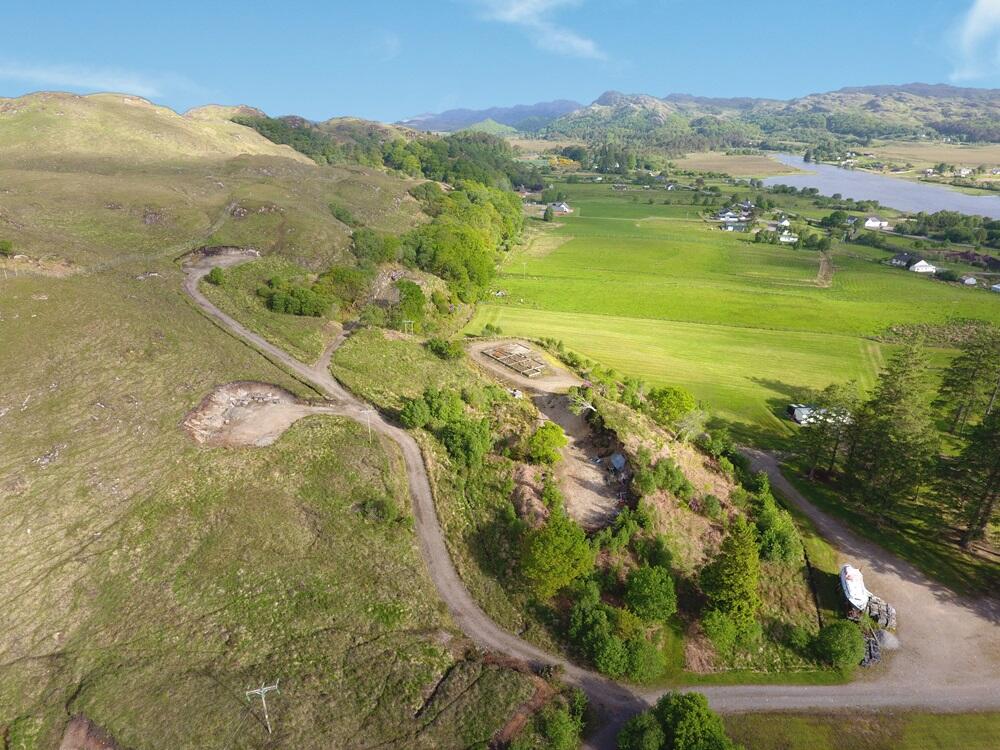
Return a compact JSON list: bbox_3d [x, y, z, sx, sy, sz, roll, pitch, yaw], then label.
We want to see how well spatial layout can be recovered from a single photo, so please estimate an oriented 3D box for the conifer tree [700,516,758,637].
[{"bbox_3d":[24.494,21.213,61.408,6.200,13.800,6.200,13,27,25],"label":"conifer tree"}]

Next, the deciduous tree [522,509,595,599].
[{"bbox_3d":[6.092,19.857,62.840,7.400,10.600,7.400,4,24,7],"label":"deciduous tree"}]

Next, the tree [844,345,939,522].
[{"bbox_3d":[56.707,8.063,84.298,11.500,26.000,11.500,18,29,34],"label":"tree"}]

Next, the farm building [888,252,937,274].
[{"bbox_3d":[176.154,-47.766,245.567,16.000,5.600,11.000,11,26,22],"label":"farm building"}]

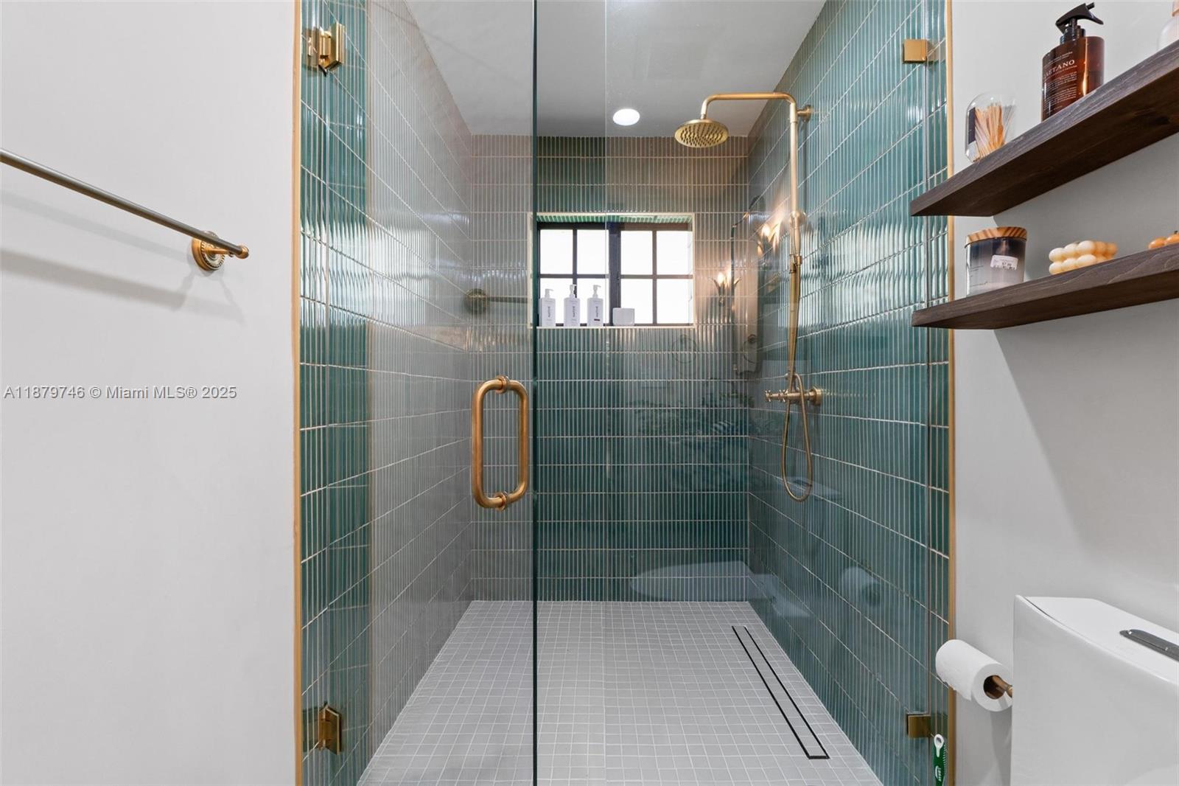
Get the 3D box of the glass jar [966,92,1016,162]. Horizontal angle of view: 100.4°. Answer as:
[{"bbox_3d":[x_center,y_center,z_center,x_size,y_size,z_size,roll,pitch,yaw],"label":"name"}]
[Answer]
[{"bbox_3d":[0.690,-0.447,0.848,0.068,0.128,0.068,0,0,0],"label":"glass jar"}]

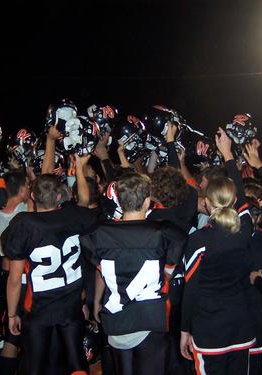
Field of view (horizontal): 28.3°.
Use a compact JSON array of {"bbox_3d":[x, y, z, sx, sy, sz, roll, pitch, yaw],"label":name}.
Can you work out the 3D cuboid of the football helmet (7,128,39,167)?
[{"bbox_3d":[-0.951,-0.363,4.600,0.240,0.280,0.300,-1,14,-32],"label":"football helmet"}]

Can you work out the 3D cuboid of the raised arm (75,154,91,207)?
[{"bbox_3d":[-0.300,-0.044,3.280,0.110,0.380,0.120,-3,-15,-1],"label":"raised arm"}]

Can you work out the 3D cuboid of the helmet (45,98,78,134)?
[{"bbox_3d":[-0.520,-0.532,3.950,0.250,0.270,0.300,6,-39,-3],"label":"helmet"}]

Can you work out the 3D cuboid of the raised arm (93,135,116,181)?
[{"bbox_3d":[-0.186,-0.182,3.950,0.120,0.460,0.130,-15,-6,0],"label":"raised arm"}]

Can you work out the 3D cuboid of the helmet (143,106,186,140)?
[{"bbox_3d":[0.239,-0.443,3.600,0.300,0.250,0.230,-7,-6,-22],"label":"helmet"}]

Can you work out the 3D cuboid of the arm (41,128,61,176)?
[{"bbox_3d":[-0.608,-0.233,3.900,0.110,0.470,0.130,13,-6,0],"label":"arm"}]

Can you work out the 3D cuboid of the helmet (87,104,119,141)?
[{"bbox_3d":[-0.204,-0.481,3.850,0.300,0.250,0.230,14,-6,-21],"label":"helmet"}]

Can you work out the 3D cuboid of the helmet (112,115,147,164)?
[{"bbox_3d":[0.000,-0.353,3.750,0.230,0.260,0.300,0,-22,34],"label":"helmet"}]

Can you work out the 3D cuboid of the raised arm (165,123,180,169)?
[{"bbox_3d":[0.283,-0.273,3.550,0.110,0.390,0.120,1,-21,0],"label":"raised arm"}]

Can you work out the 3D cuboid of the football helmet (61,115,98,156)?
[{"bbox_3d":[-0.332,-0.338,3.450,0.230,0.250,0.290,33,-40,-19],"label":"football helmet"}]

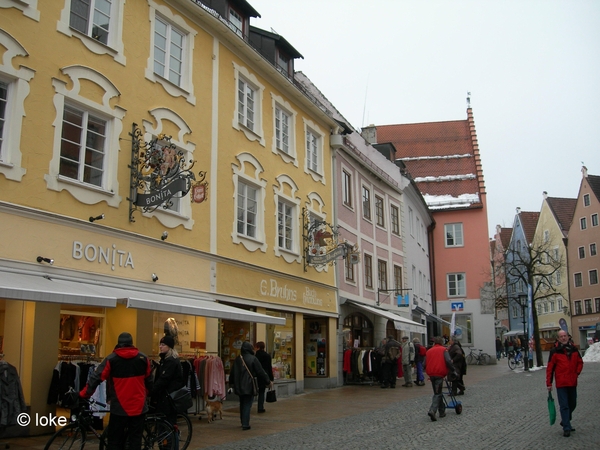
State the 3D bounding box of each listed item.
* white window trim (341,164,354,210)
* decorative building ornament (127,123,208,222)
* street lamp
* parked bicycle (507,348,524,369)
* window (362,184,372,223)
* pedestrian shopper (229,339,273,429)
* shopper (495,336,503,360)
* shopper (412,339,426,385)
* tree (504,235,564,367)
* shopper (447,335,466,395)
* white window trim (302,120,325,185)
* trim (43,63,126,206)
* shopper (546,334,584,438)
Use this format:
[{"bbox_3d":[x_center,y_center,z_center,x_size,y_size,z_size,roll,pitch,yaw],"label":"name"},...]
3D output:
[{"bbox_3d":[1.932,-1.445,25.937,0.160,1.640,1.220,-6,-13,23],"label":"white window trim"},{"bbox_3d":[-3.030,-1.372,15.125,2.200,2.420,0.350,-7,-14,27],"label":"decorative building ornament"},{"bbox_3d":[10.659,5.084,31.416,0.480,3.620,0.480,-5,-13,18],"label":"street lamp"},{"bbox_3d":[10.261,6.372,31.436,1.700,1.070,0.580,10,-17,-41],"label":"parked bicycle"},{"bbox_3d":[2.972,-0.922,29.300,0.150,1.375,1.220,-5,-12,22],"label":"window"},{"bbox_3d":[-0.978,3.120,12.972,0.750,1.680,0.480,-4,-12,18],"label":"pedestrian shopper"},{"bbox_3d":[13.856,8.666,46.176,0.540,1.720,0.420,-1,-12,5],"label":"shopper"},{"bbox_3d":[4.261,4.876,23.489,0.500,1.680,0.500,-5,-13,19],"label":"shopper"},{"bbox_3d":[12.497,3.899,34.954,3.300,7.050,3.300,-5,-13,19],"label":"tree"},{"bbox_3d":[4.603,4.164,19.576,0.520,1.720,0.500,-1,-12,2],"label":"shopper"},{"bbox_3d":[0.563,-2.626,23.522,0.180,2.040,1.820,-6,-13,25],"label":"white window trim"},{"bbox_3d":[-4.726,-1.980,14.429,0.180,3.100,2.230,-7,-14,27],"label":"trim"},{"bbox_3d":[4.505,2.655,11.176,0.650,1.750,0.480,-6,-13,20],"label":"shopper"}]

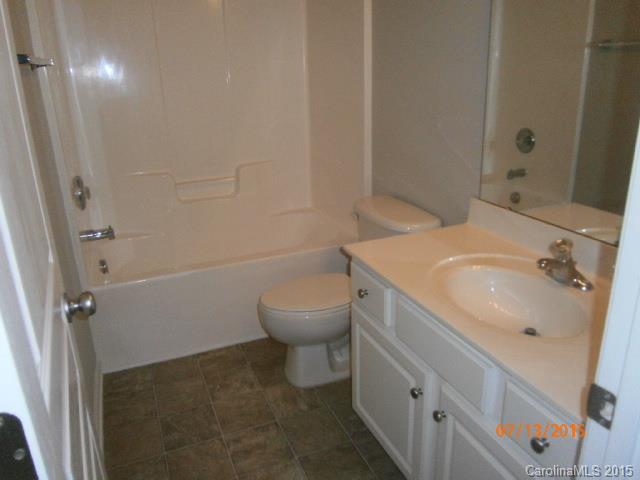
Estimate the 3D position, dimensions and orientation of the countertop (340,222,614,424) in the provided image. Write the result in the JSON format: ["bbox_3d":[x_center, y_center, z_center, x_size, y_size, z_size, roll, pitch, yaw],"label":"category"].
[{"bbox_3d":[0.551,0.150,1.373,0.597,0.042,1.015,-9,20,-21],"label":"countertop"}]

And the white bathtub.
[{"bbox_3d":[-0.547,0.218,2.937,1.534,0.466,0.826,-9,20,-21],"label":"white bathtub"}]

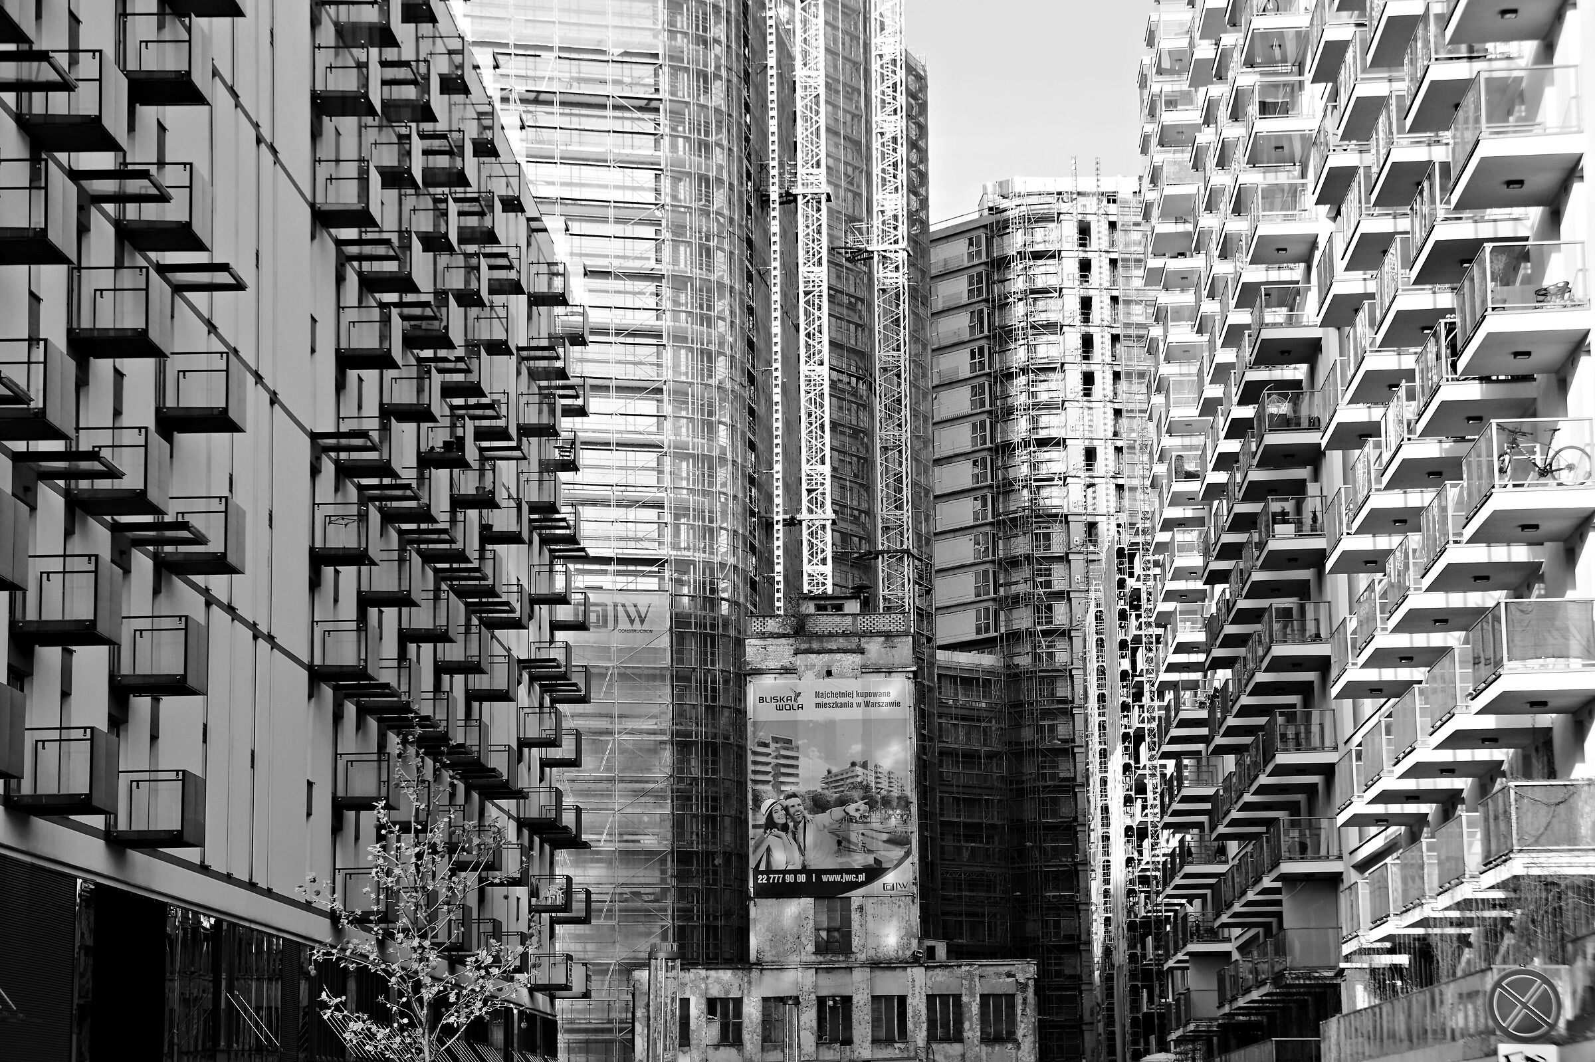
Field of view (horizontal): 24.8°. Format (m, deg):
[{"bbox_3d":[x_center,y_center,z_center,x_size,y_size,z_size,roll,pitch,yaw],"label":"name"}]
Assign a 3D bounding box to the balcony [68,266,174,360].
[{"bbox_3d":[-11.961,-3.840,64.193,1.407,1.264,1.828,-1,-9,2],"label":"balcony"}]

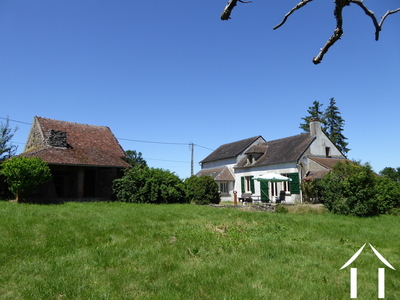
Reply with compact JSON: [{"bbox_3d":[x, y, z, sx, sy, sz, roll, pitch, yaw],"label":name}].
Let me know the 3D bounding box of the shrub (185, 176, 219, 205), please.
[{"bbox_3d":[0.201,3.177,23.386,2.912,2.300,2.600,-1,-7,0],"label":"shrub"}]

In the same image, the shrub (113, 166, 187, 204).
[{"bbox_3d":[-4.230,2.929,24.229,6.192,3.006,3.200,-1,-7,0],"label":"shrub"}]

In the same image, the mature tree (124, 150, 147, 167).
[{"bbox_3d":[-10.936,3.648,45.920,5.200,7.185,5.000,-1,-7,0],"label":"mature tree"}]

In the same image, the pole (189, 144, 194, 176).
[{"bbox_3d":[-1.213,2.842,41.979,0.550,7.805,0.400,-1,-7,0],"label":"pole"}]

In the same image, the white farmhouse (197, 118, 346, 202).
[{"bbox_3d":[5.844,1.702,29.802,8.000,6.800,15.600,3,-8,-28],"label":"white farmhouse"}]

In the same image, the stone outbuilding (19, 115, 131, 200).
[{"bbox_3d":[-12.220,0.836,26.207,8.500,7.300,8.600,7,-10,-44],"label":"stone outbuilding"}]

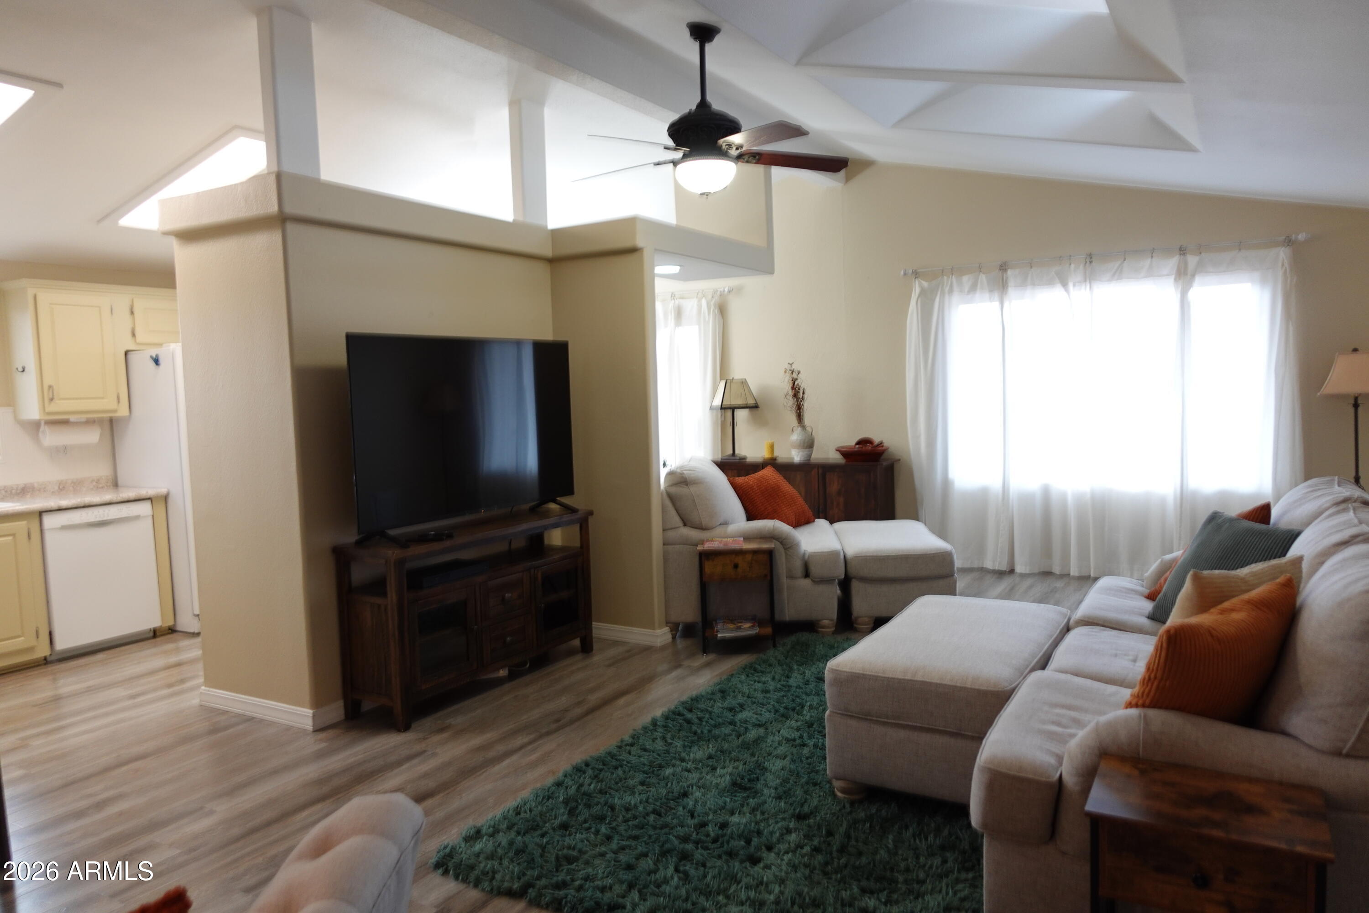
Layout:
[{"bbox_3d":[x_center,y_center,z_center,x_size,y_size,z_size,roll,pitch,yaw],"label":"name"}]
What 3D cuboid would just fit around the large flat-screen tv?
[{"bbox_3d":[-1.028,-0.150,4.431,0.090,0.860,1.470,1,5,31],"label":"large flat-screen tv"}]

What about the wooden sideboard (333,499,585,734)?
[{"bbox_3d":[-1.012,0.740,4.535,0.399,0.770,1.389,1,5,31],"label":"wooden sideboard"}]

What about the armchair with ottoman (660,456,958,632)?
[{"bbox_3d":[0.672,0.496,5.710,1.786,0.990,1.118,-1,4,2],"label":"armchair with ottoman"}]

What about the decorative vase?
[{"bbox_3d":[0.940,-0.110,7.255,0.195,0.300,0.195,-2,4,0],"label":"decorative vase"}]

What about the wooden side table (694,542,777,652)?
[{"bbox_3d":[0.290,0.753,4.945,0.400,0.570,0.290,-1,4,4],"label":"wooden side table"}]

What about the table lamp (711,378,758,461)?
[{"bbox_3d":[0.427,-0.320,7.679,0.340,0.680,0.340,-2,4,-12],"label":"table lamp"}]

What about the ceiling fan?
[{"bbox_3d":[0.088,-1.542,4.098,1.330,0.758,1.290,-1,4,6],"label":"ceiling fan"}]

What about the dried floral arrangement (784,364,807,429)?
[{"bbox_3d":[0.890,-0.497,7.303,0.190,0.520,0.170,1,5,31],"label":"dried floral arrangement"}]

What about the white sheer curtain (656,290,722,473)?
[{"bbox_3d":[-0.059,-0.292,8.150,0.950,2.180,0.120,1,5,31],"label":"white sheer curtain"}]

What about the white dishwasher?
[{"bbox_3d":[-3.626,0.694,5.455,0.610,0.850,0.595,1,5,31],"label":"white dishwasher"}]

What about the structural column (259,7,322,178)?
[{"bbox_3d":[-1.643,-1.492,3.796,0.077,0.656,0.201,1,5,31],"label":"structural column"}]

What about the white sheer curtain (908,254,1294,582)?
[{"bbox_3d":[2.810,-0.243,6.402,2.520,2.190,0.120,1,5,31],"label":"white sheer curtain"}]

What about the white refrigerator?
[{"bbox_3d":[-3.060,0.183,6.055,0.798,1.767,0.890,1,5,31],"label":"white refrigerator"}]

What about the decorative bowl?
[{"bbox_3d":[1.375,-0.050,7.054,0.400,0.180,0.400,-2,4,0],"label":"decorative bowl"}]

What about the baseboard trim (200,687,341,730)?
[{"bbox_3d":[-1.893,1.131,4.176,0.792,0.090,0.203,1,5,31],"label":"baseboard trim"}]

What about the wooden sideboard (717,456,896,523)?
[{"bbox_3d":[0.933,0.441,7.399,1.580,0.820,0.440,1,5,31],"label":"wooden sideboard"}]

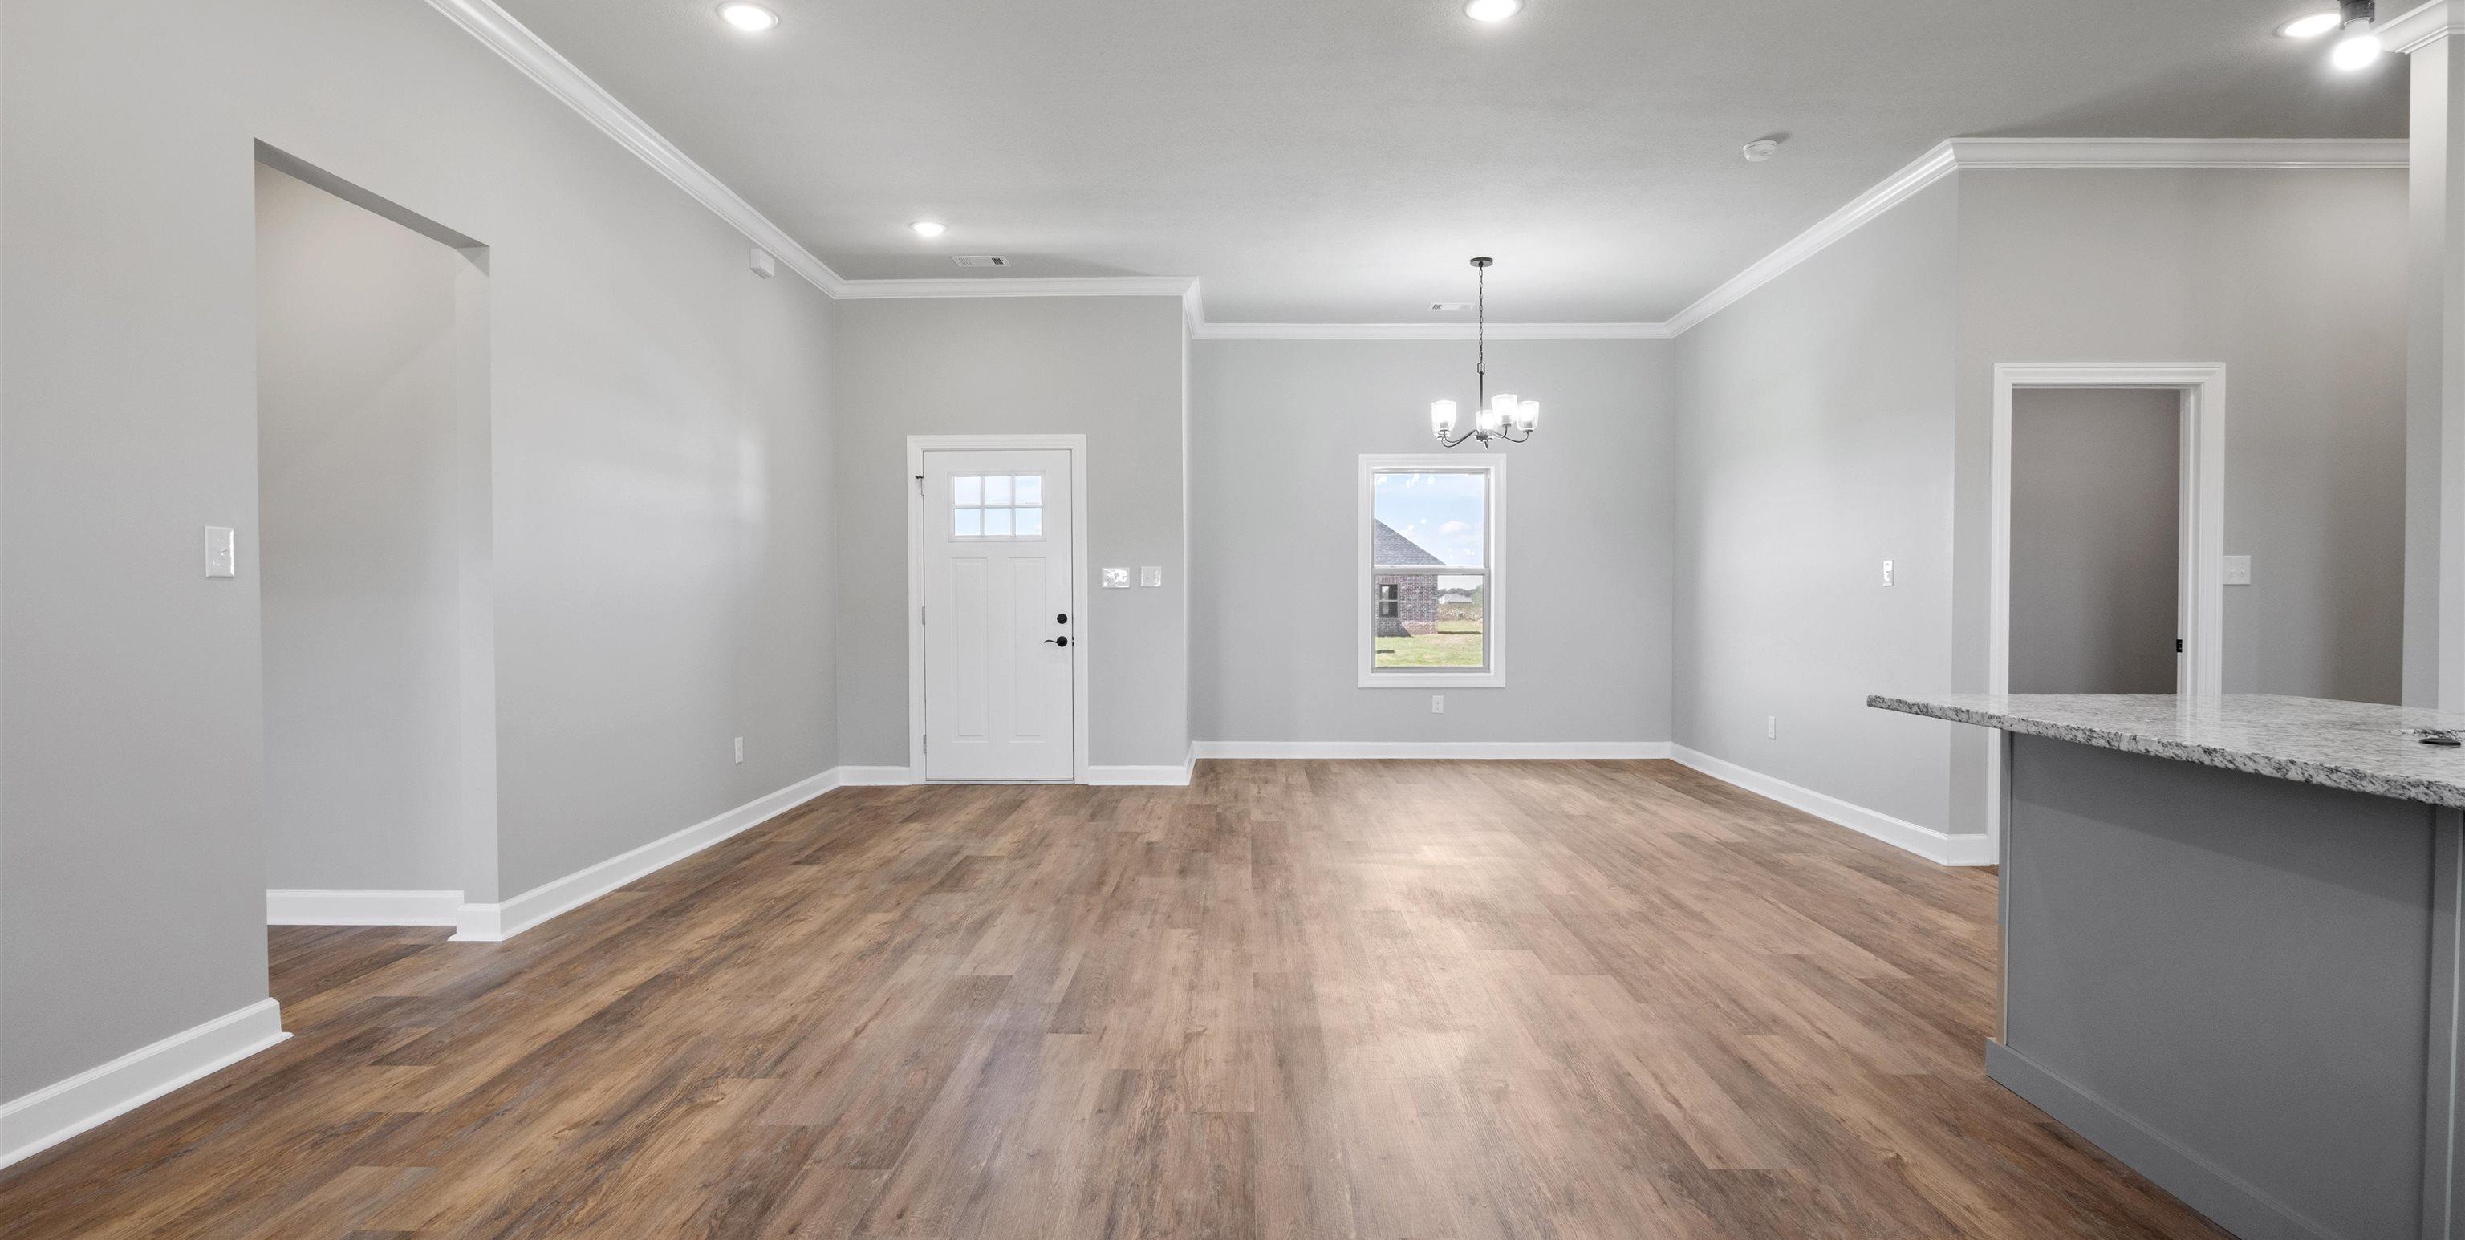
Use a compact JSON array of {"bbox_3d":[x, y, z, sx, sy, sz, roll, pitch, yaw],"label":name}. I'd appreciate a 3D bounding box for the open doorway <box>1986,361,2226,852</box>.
[{"bbox_3d":[3.727,-0.028,4.727,0.979,2.138,0.150,0,1,1],"label":"open doorway"}]

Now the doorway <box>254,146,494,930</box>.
[{"bbox_3d":[-2.524,-0.077,3.217,0.125,2.300,0.868,0,1,1],"label":"doorway"}]

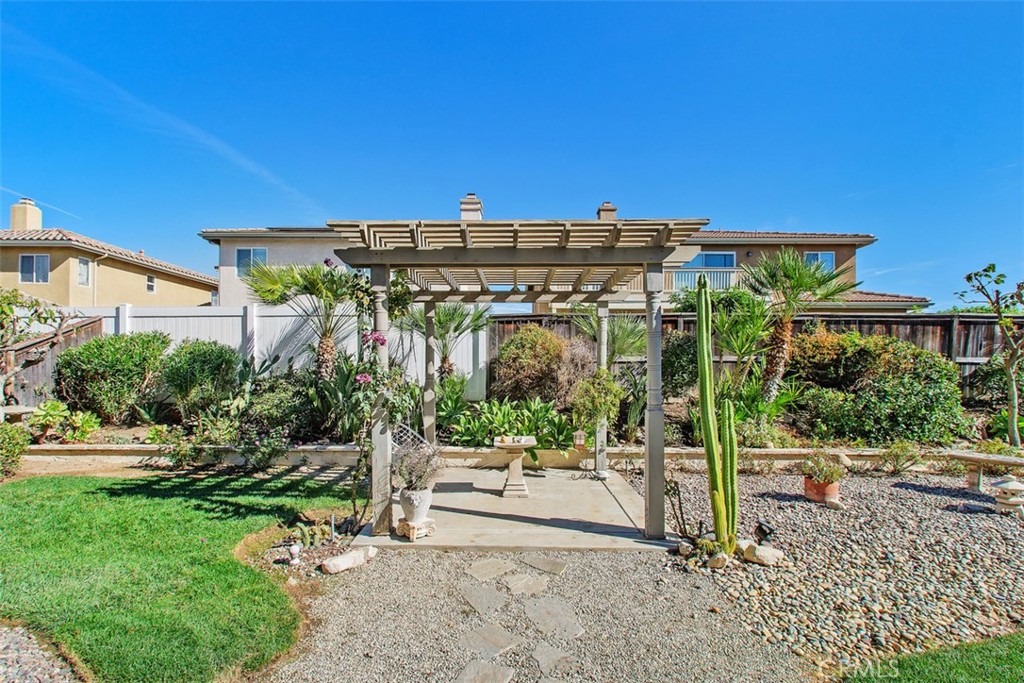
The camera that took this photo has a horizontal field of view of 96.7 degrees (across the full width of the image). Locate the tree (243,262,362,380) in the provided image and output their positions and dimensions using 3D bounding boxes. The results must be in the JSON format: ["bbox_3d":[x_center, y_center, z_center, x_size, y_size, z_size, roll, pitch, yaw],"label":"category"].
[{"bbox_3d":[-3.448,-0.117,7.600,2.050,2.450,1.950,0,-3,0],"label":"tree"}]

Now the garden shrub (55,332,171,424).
[{"bbox_3d":[-6.759,0.626,7.700,1.680,1.530,1.400,0,-2,0],"label":"garden shrub"}]

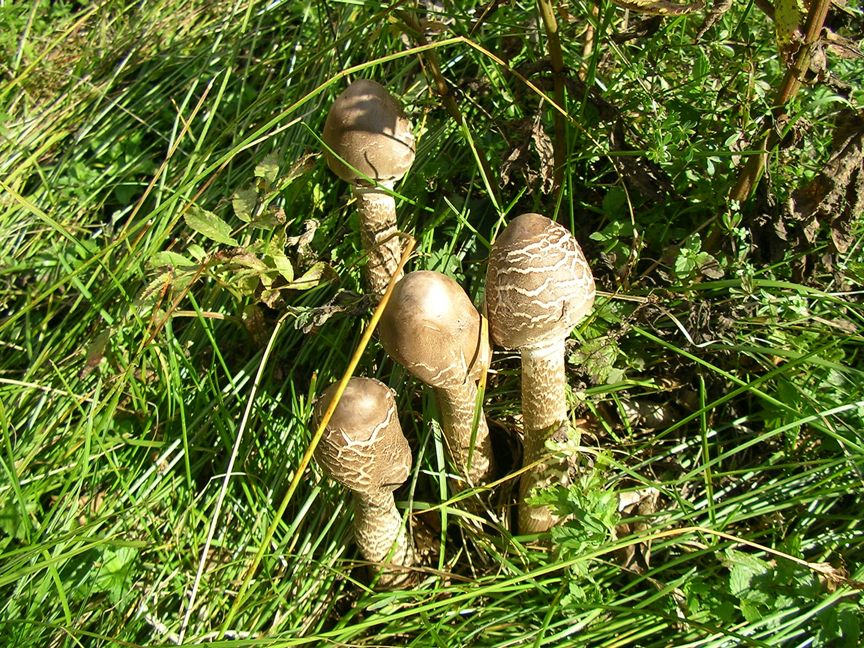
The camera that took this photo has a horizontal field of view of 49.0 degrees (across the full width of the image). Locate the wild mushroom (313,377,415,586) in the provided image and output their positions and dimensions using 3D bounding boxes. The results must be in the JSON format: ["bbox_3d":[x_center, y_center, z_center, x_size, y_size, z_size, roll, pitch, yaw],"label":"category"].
[{"bbox_3d":[-0.028,0.086,0.467,0.048,0.148,0.048,-5,44,1],"label":"wild mushroom"}]

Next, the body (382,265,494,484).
[{"bbox_3d":[0.012,0.036,0.507,0.055,0.152,0.055,-10,43,6],"label":"body"}]

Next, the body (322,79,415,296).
[{"bbox_3d":[-0.033,-0.071,0.577,0.053,0.163,0.053,-4,44,0],"label":"body"}]

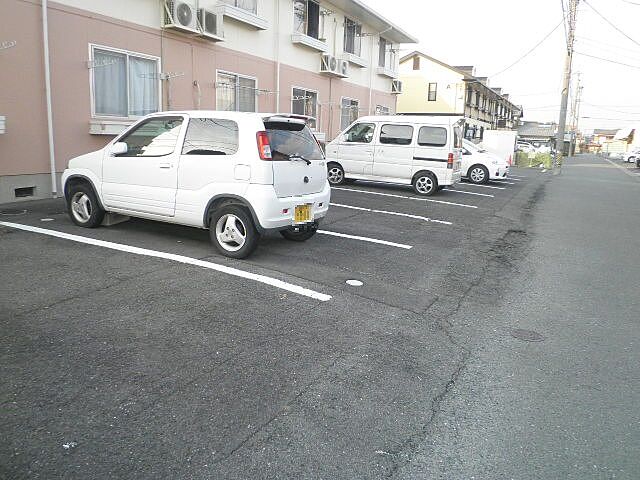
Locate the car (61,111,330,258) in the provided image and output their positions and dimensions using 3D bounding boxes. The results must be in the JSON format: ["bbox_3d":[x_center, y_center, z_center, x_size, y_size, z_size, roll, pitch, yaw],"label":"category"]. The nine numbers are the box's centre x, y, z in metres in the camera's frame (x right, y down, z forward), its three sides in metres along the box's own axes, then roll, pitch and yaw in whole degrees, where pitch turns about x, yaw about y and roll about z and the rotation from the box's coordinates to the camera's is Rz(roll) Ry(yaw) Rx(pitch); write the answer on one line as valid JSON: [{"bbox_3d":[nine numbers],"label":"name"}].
[{"bbox_3d":[-1.606,-0.850,6.020,3.390,1.530,1.475,10,15,26],"label":"car"}]

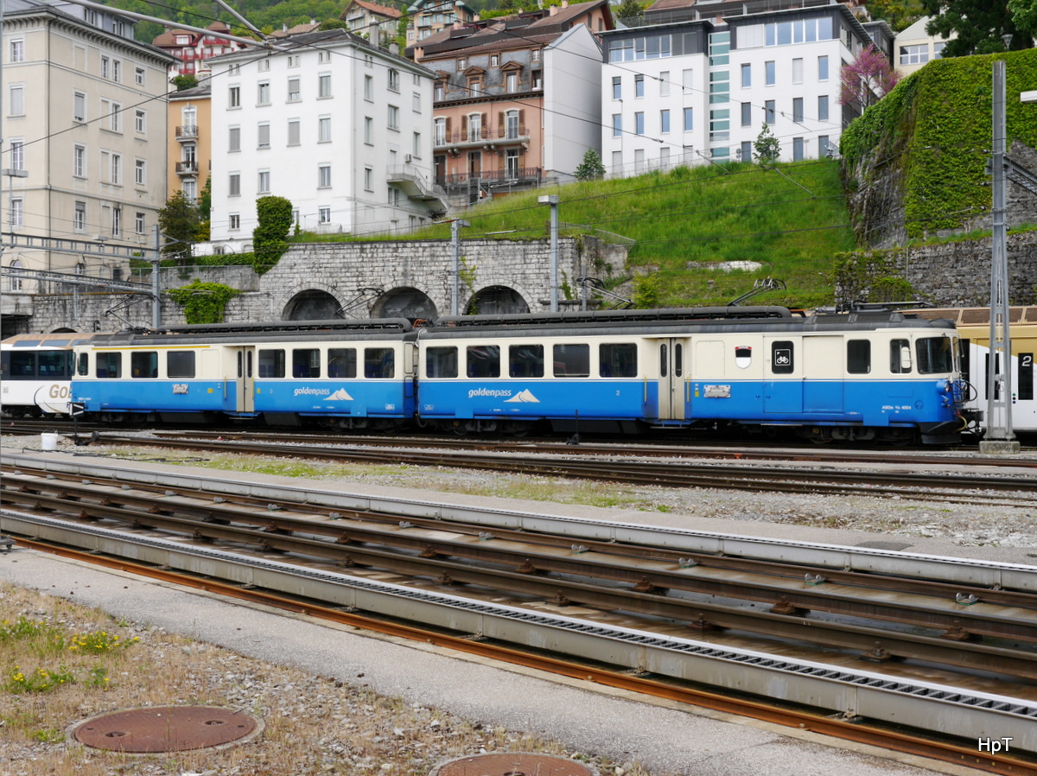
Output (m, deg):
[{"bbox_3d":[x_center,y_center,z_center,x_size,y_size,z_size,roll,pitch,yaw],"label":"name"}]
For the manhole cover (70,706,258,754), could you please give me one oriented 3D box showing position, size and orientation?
[{"bbox_3d":[-1.700,1.640,6.350,0.910,0.050,0.910,0,0,0],"label":"manhole cover"}]

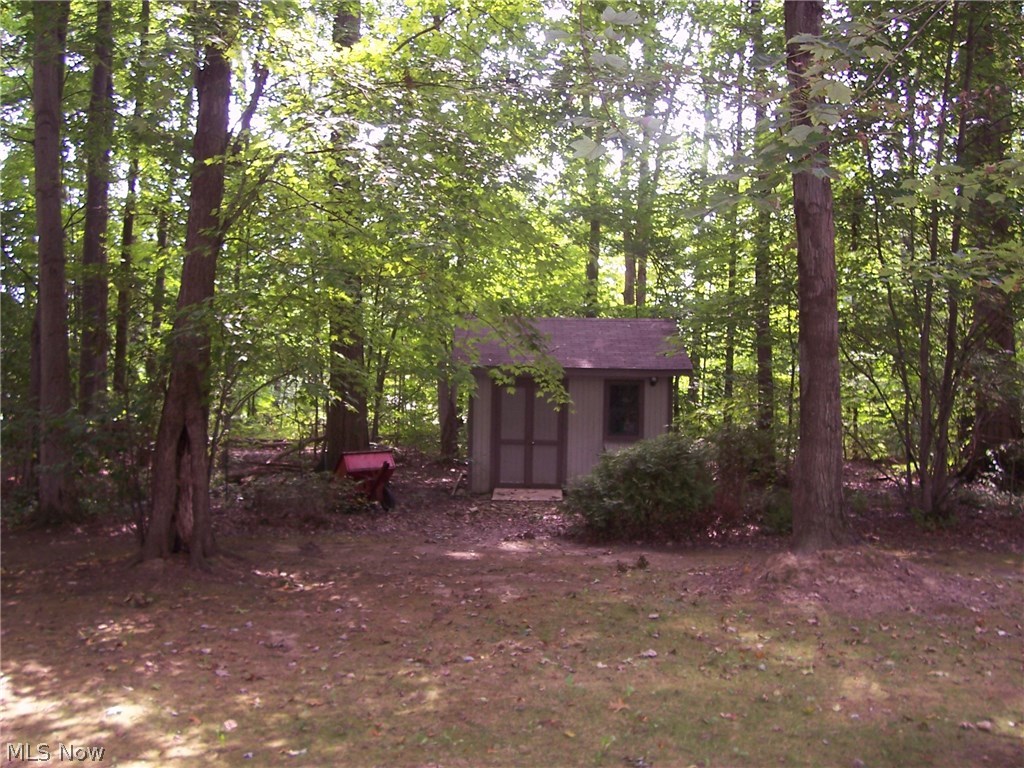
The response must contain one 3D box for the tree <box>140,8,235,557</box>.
[{"bbox_3d":[-3.540,-1.100,11.000,0.920,6.100,0.800,0,0,0],"label":"tree"}]

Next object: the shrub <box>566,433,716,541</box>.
[{"bbox_3d":[1.710,1.290,13.300,1.950,1.330,1.650,0,0,0],"label":"shrub"}]

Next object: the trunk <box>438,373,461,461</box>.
[{"bbox_3d":[-1.650,0.850,26.500,0.550,2.300,0.520,0,0,0],"label":"trunk"}]

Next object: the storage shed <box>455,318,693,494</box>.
[{"bbox_3d":[1.065,0.355,19.600,4.260,3.240,3.450,0,0,-1],"label":"storage shed"}]

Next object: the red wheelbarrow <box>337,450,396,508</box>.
[{"bbox_3d":[-2.330,1.520,15.950,0.880,0.950,1.000,1,0,-23],"label":"red wheelbarrow"}]

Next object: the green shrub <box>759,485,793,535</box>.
[{"bbox_3d":[3.620,1.690,13.500,0.550,0.640,0.500,0,0,0],"label":"green shrub"}]

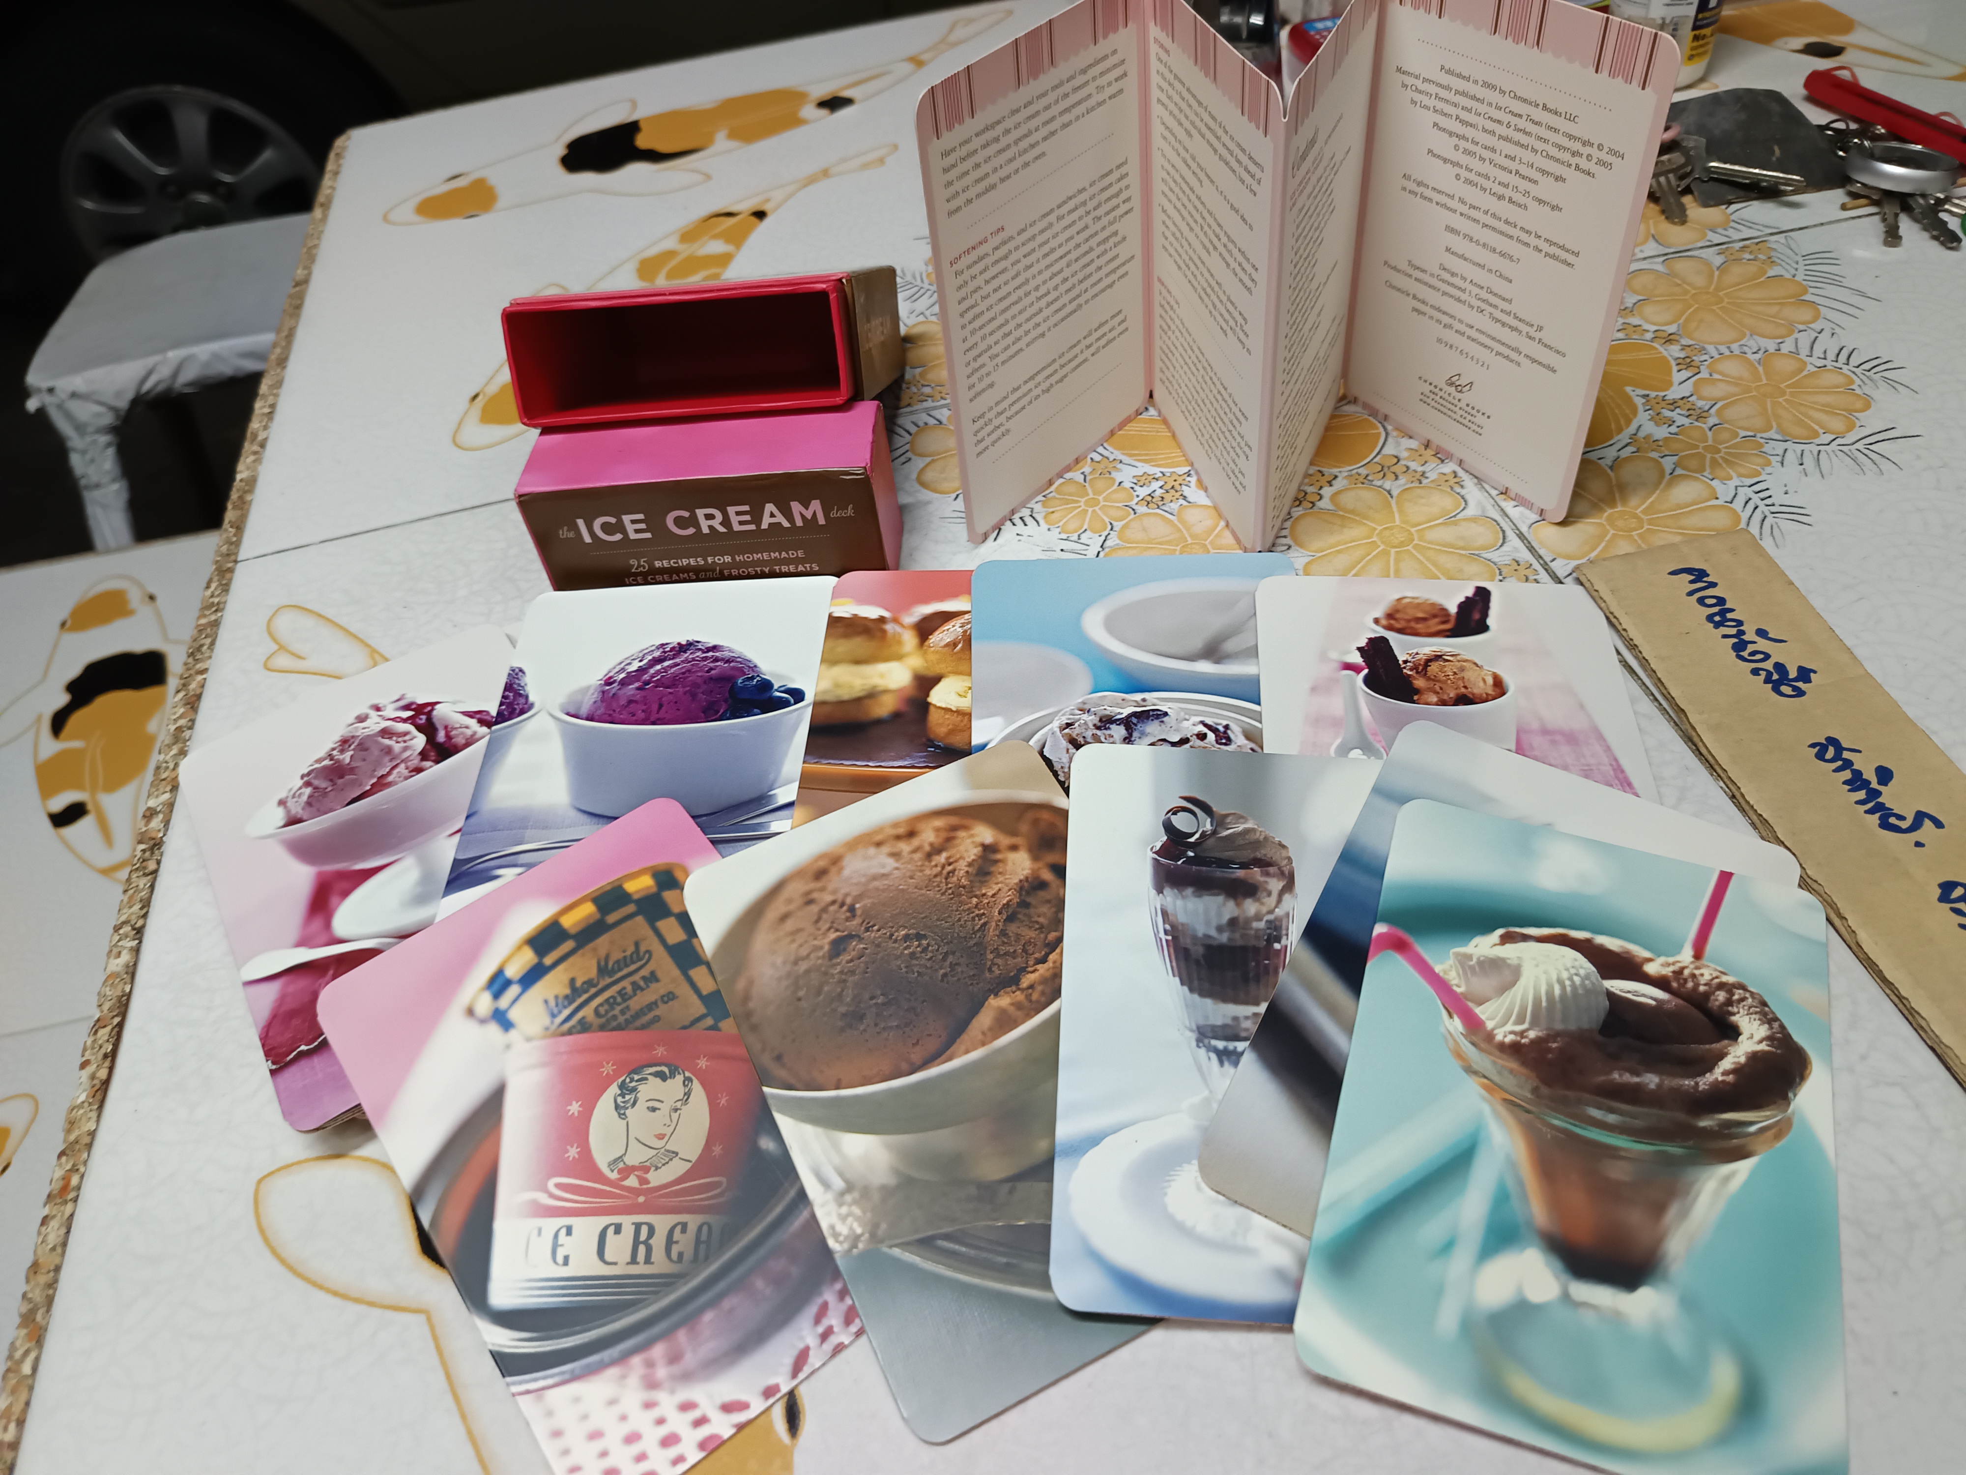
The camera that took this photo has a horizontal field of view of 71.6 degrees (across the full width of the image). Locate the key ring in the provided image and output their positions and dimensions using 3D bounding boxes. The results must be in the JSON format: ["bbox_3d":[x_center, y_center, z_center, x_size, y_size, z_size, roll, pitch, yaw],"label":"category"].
[{"bbox_3d":[0.358,-0.223,0.532,0.040,0.009,0.040,1,40,-1],"label":"key ring"}]

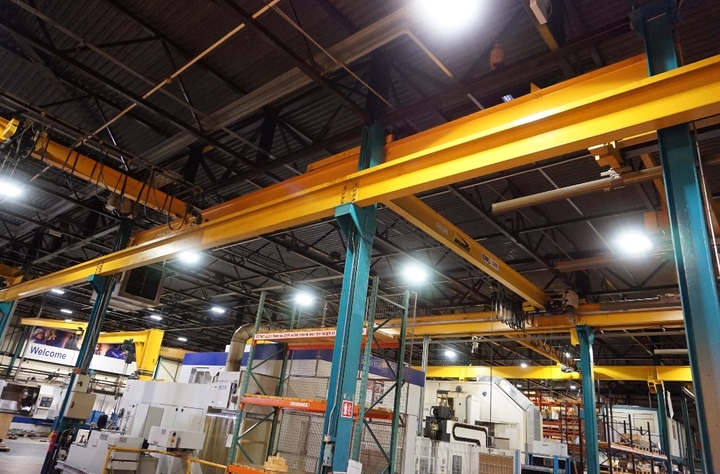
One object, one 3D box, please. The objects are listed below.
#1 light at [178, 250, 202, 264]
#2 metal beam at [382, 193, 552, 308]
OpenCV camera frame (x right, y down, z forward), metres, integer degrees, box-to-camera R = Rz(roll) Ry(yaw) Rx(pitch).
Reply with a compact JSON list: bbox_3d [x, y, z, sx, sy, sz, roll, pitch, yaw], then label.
[{"bbox_3d":[-5.513,0.630,15.520,0.320,0.110,0.620,-12,-29,39],"label":"light"},{"bbox_3d":[2.899,0.510,11.077,0.182,0.413,9.112,-12,-29,39],"label":"metal beam"}]

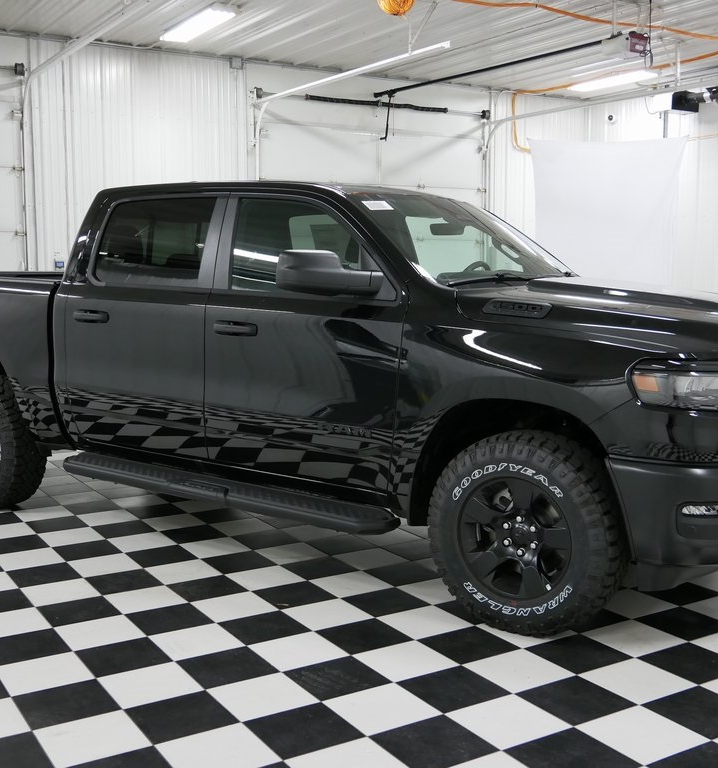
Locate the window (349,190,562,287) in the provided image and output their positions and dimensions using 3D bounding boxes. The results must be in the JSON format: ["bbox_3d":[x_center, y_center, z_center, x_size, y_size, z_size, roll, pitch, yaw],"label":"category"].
[{"bbox_3d":[0.553,-0.756,5.164,0.820,0.120,1.460,43,28,24],"label":"window"}]

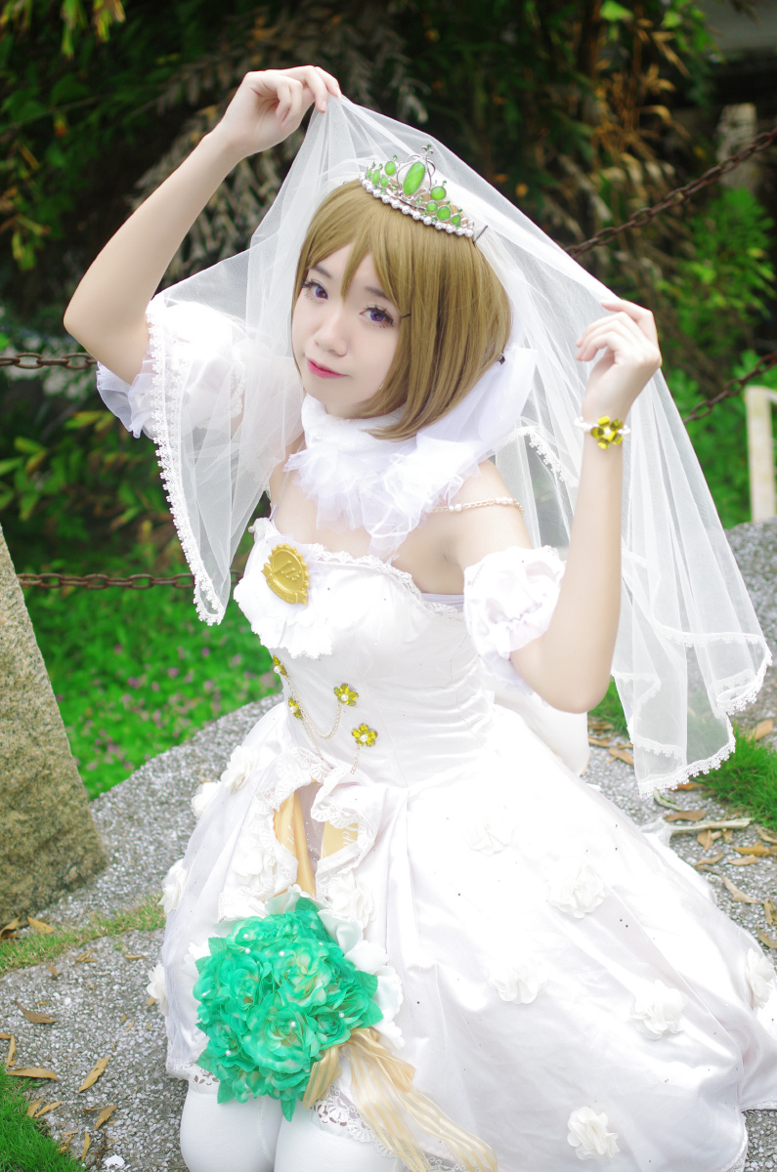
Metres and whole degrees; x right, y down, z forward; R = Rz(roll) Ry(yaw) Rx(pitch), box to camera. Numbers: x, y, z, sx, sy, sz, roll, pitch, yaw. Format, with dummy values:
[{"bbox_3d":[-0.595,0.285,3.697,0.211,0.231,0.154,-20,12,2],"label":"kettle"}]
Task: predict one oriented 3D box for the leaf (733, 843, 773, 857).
[{"bbox_3d":[0.479,0.349,2.221,0.049,0.012,0.020,6,24,23],"label":"leaf"}]

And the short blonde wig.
[{"bbox_3d":[0.016,-0.282,1.720,0.200,0.260,0.230,22,18,33],"label":"short blonde wig"}]

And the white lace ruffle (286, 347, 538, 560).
[{"bbox_3d":[0.020,-0.127,1.650,0.210,0.170,0.200,-2,27,1],"label":"white lace ruffle"}]

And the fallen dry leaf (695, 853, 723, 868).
[{"bbox_3d":[0.376,0.321,1.968,0.040,0.010,0.012,-18,28,-20],"label":"fallen dry leaf"}]

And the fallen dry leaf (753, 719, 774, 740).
[{"bbox_3d":[0.490,0.188,2.205,0.018,0.012,0.057,14,34,36],"label":"fallen dry leaf"}]

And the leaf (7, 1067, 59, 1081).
[{"bbox_3d":[-0.371,0.511,1.772,0.061,0.012,0.013,1,28,15],"label":"leaf"}]

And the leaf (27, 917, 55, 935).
[{"bbox_3d":[-0.443,0.434,2.157,0.047,0.012,0.020,12,27,34],"label":"leaf"}]

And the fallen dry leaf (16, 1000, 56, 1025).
[{"bbox_3d":[-0.392,0.471,1.857,0.066,0.012,0.015,13,33,34],"label":"fallen dry leaf"}]

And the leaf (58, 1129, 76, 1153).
[{"bbox_3d":[-0.336,0.582,1.772,0.018,0.014,0.032,6,24,22],"label":"leaf"}]

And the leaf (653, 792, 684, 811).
[{"bbox_3d":[0.341,0.267,2.083,0.012,0.012,0.054,-21,30,-25],"label":"leaf"}]

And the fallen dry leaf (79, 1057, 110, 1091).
[{"bbox_3d":[-0.326,0.541,1.876,0.018,0.010,0.063,5,24,21],"label":"fallen dry leaf"}]

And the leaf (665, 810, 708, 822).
[{"bbox_3d":[0.408,0.316,2.313,0.058,0.012,0.020,-6,22,-5],"label":"leaf"}]

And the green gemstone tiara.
[{"bbox_3d":[0.028,-0.364,1.570,0.122,0.055,0.045,31,24,15],"label":"green gemstone tiara"}]

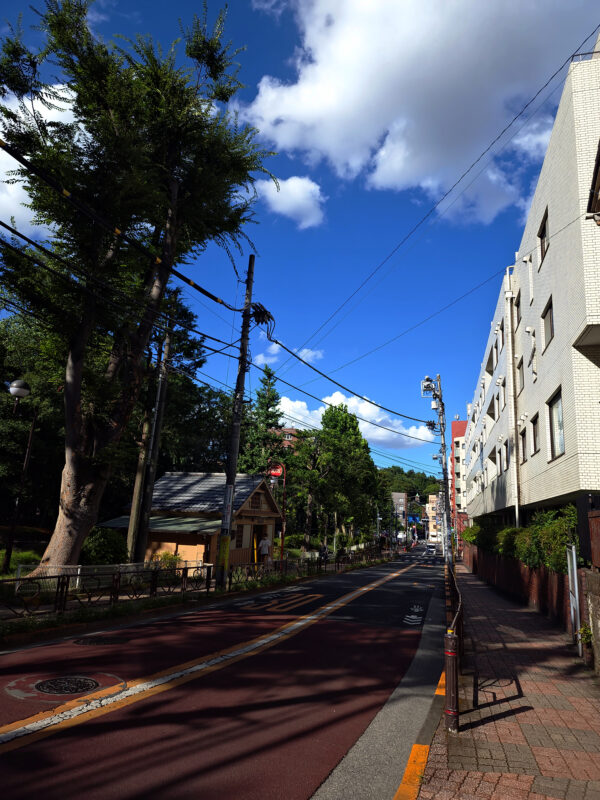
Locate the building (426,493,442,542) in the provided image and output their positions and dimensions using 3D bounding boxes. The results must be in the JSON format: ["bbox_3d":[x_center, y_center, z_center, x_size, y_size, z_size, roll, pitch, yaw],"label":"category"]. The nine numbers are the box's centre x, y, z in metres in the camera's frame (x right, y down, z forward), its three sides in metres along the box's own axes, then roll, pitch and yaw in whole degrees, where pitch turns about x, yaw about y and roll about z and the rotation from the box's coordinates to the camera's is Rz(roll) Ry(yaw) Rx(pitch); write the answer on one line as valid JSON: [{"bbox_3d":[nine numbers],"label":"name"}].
[{"bbox_3d":[41.530,35.875,161.509,6.500,14.000,10.000,0,-14,15],"label":"building"}]

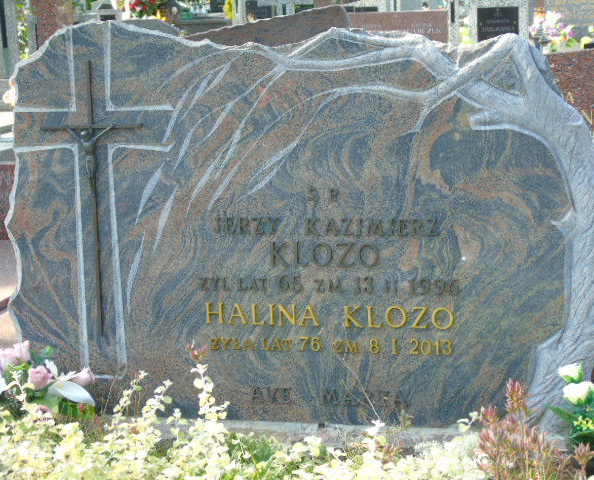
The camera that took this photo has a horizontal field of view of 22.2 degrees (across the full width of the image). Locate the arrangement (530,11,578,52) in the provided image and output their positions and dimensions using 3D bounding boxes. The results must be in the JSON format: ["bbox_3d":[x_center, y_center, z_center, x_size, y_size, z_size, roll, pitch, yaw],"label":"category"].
[{"bbox_3d":[1.776,-1.440,10.500,0.310,0.260,0.270,-1,12,3],"label":"arrangement"}]

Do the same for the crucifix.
[{"bbox_3d":[-0.452,-0.086,3.381,0.234,0.625,0.045,0,12,11],"label":"crucifix"}]

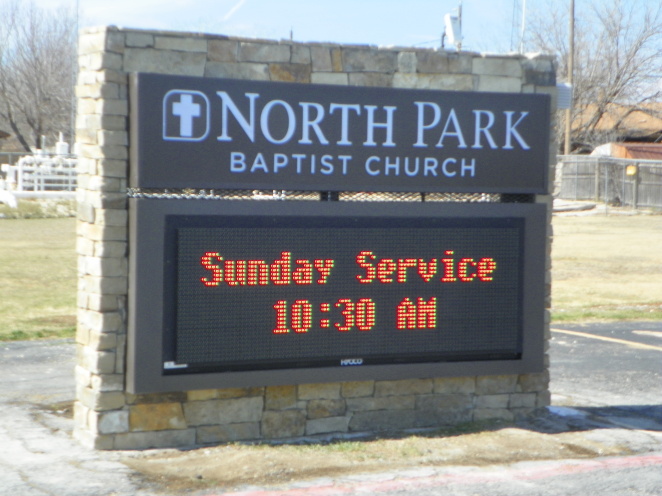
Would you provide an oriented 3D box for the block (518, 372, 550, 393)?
[{"bbox_3d":[1.108,0.737,8.382,0.215,0.127,0.130,0,2,-27],"label":"block"}]

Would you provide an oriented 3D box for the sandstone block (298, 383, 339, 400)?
[{"bbox_3d":[-0.082,0.733,7.774,0.253,0.095,0.130,0,2,-27],"label":"sandstone block"}]

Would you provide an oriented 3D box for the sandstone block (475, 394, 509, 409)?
[{"bbox_3d":[0.858,0.845,8.259,0.220,0.072,0.130,0,2,-27],"label":"sandstone block"}]

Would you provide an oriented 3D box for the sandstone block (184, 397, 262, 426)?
[{"bbox_3d":[-0.560,0.820,7.534,0.428,0.128,0.130,0,2,-27],"label":"sandstone block"}]

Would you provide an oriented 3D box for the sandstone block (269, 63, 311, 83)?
[{"bbox_3d":[-0.230,-0.875,7.515,0.229,0.098,0.120,0,2,-28],"label":"sandstone block"}]

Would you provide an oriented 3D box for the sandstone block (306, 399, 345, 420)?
[{"bbox_3d":[-0.050,0.833,7.795,0.228,0.093,0.130,0,2,-27],"label":"sandstone block"}]

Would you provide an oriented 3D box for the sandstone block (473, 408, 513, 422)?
[{"bbox_3d":[0.859,0.910,8.163,0.266,0.074,0.120,0,2,-28],"label":"sandstone block"}]

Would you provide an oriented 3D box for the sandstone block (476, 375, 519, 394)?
[{"bbox_3d":[0.879,0.741,8.167,0.267,0.103,0.120,0,2,-28],"label":"sandstone block"}]

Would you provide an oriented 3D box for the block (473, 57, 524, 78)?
[{"bbox_3d":[0.870,-0.974,8.088,0.318,0.096,0.120,0,2,-28],"label":"block"}]

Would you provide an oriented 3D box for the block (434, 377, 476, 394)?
[{"bbox_3d":[0.646,0.735,8.146,0.266,0.107,0.130,0,2,-27],"label":"block"}]

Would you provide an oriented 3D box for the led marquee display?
[{"bbox_3d":[0.081,0.224,7.731,2.367,0.930,0.190,0,2,-27],"label":"led marquee display"}]

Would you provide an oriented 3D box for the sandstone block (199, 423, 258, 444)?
[{"bbox_3d":[-0.516,0.889,7.205,0.329,0.087,0.100,0,2,-27],"label":"sandstone block"}]

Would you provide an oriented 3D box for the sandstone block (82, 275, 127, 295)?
[{"bbox_3d":[-1.057,0.169,6.983,0.125,0.081,0.260,0,2,-27],"label":"sandstone block"}]

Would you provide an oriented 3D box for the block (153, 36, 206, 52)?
[{"bbox_3d":[-0.748,-0.984,7.238,0.273,0.063,0.120,0,2,-28],"label":"block"}]

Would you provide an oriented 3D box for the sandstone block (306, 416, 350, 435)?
[{"bbox_3d":[-0.044,0.921,7.801,0.244,0.082,0.130,0,2,-27],"label":"sandstone block"}]

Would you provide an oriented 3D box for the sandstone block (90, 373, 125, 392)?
[{"bbox_3d":[-1.072,0.638,7.144,0.117,0.083,0.130,0,2,-28],"label":"sandstone block"}]

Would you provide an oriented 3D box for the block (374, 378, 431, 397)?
[{"bbox_3d":[0.358,0.731,7.893,0.358,0.088,0.120,0,2,-28],"label":"block"}]

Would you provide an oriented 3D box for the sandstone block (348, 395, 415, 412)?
[{"bbox_3d":[0.239,0.812,7.834,0.405,0.071,0.120,0,2,-28],"label":"sandstone block"}]

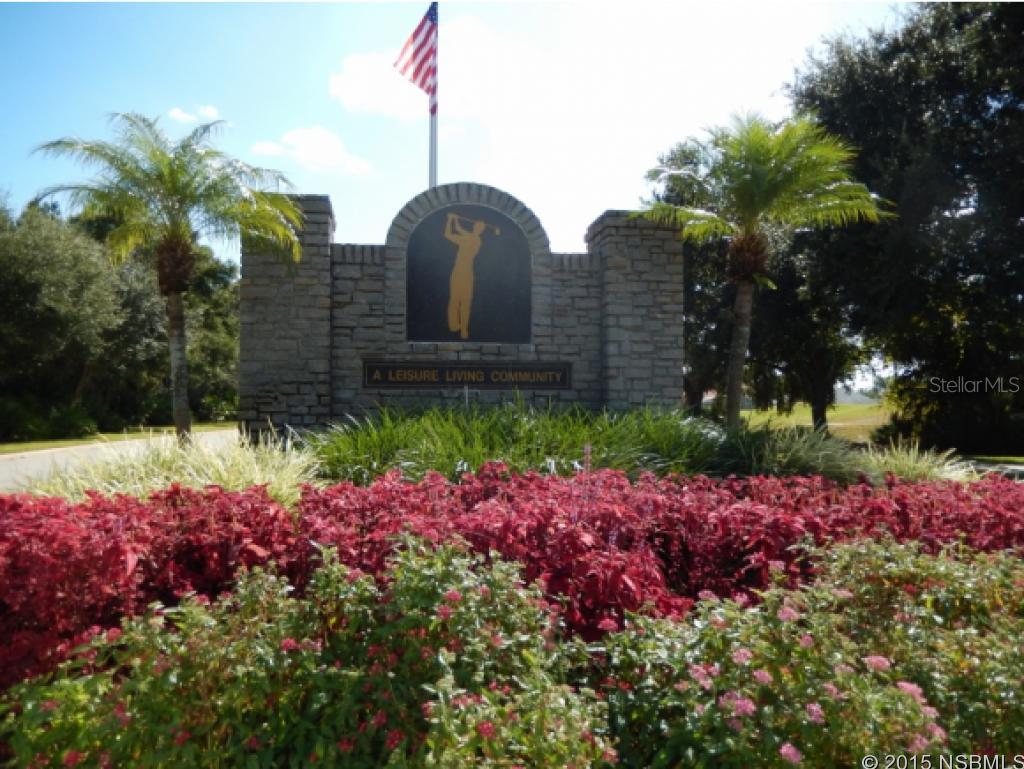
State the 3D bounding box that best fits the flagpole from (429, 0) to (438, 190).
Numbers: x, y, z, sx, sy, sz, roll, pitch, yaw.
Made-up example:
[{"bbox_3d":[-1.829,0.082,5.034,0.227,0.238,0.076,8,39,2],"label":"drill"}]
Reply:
[{"bbox_3d":[-1.125,-2.430,10.600,0.100,6.900,0.100,0,-1,0],"label":"flagpole"}]

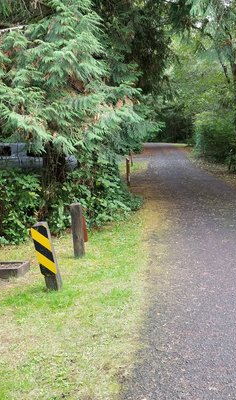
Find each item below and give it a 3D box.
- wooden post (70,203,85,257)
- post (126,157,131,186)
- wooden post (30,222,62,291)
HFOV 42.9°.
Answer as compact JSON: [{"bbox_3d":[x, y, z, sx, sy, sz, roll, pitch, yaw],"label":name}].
[{"bbox_3d":[-0.579,0.428,4.309,0.135,0.770,0.135,-1,11,7],"label":"wooden post"},{"bbox_3d":[0.327,-0.934,10.014,0.110,0.910,0.110,-2,11,6],"label":"post"},{"bbox_3d":[-0.796,0.640,3.355,0.165,0.765,0.140,-6,13,15],"label":"wooden post"}]

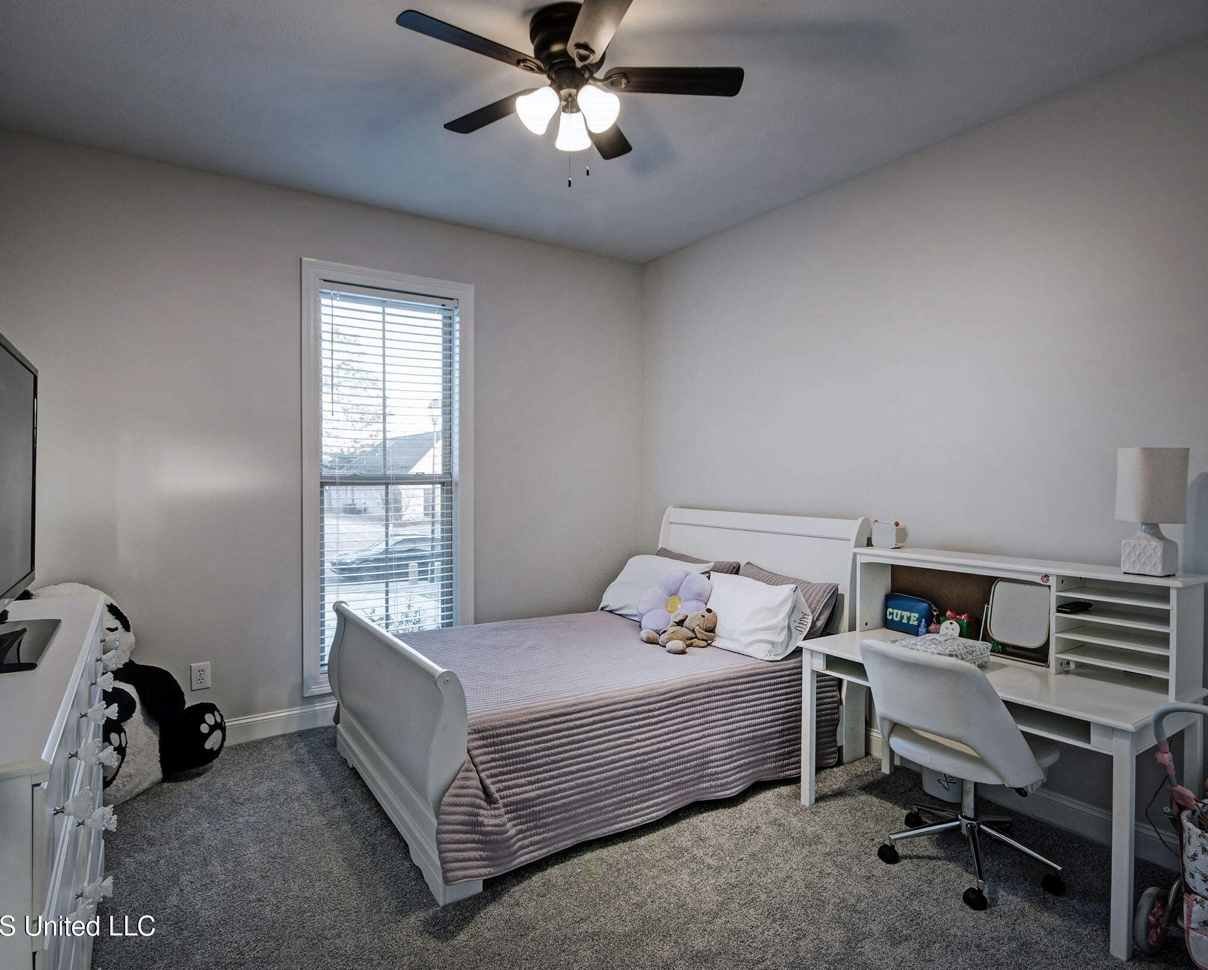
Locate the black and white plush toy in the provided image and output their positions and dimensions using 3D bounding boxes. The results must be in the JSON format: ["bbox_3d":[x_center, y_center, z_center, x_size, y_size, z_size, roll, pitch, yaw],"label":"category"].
[{"bbox_3d":[-2.227,0.922,3.025,0.580,0.970,0.650,0,1,17],"label":"black and white plush toy"}]

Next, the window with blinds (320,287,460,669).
[{"bbox_3d":[-1.286,-0.064,3.966,0.830,2.250,0.090,-1,1,-35],"label":"window with blinds"}]

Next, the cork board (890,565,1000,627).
[{"bbox_3d":[1.584,0.521,2.855,0.020,0.330,0.700,-1,1,-35],"label":"cork board"}]

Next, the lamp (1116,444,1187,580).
[{"bbox_3d":[1.894,0.090,2.252,0.165,0.450,0.165,-1,1,-35],"label":"lamp"}]

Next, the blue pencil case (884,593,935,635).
[{"bbox_3d":[1.392,0.616,3.010,0.070,0.155,0.220,-1,1,-35],"label":"blue pencil case"}]

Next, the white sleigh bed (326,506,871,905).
[{"bbox_3d":[-0.051,0.783,3.397,2.270,1.245,1.535,-1,1,-32],"label":"white sleigh bed"}]

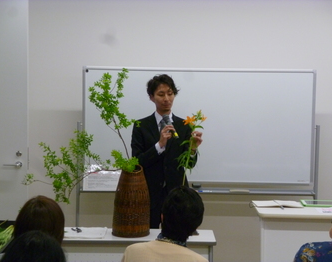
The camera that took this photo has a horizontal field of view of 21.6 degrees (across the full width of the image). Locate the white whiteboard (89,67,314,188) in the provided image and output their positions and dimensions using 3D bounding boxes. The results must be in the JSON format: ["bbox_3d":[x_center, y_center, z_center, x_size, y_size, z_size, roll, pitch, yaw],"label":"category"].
[{"bbox_3d":[0.264,-0.038,6.800,1.810,0.905,0.050,1,3,0],"label":"white whiteboard"}]

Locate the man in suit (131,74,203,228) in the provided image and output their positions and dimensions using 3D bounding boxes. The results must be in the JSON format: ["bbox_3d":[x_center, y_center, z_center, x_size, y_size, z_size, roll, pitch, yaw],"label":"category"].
[{"bbox_3d":[0.000,0.475,6.010,0.510,1.740,0.450,1,3,-4],"label":"man in suit"}]

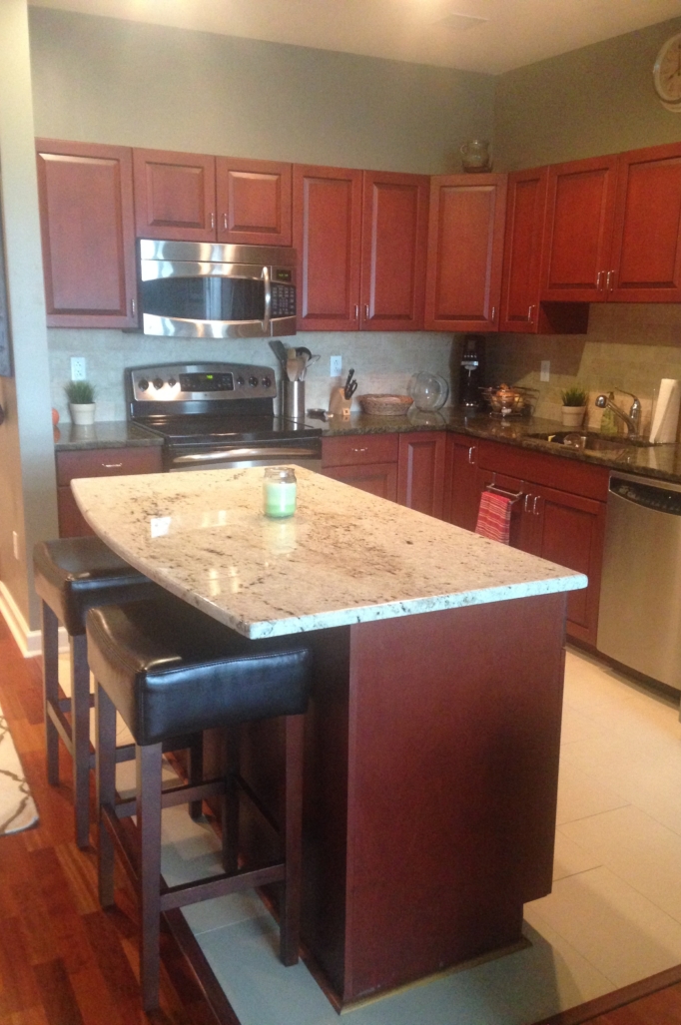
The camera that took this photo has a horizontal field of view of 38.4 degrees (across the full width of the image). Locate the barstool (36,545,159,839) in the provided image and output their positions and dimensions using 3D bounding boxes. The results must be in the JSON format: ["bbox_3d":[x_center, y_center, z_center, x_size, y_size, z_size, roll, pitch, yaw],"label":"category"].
[{"bbox_3d":[-0.654,0.501,2.876,0.367,0.766,0.444,-5,13,-27],"label":"barstool"}]

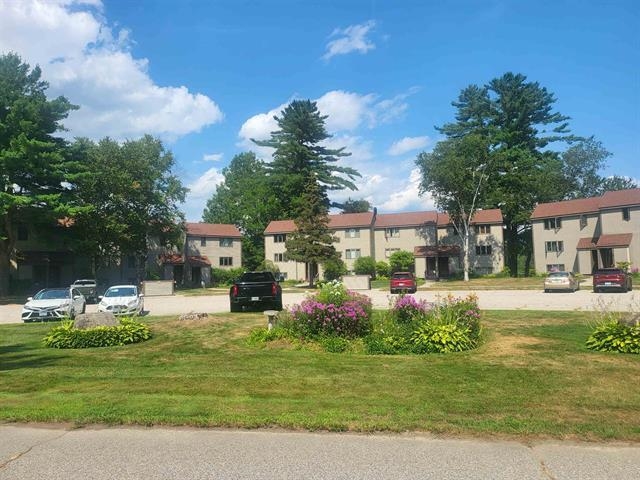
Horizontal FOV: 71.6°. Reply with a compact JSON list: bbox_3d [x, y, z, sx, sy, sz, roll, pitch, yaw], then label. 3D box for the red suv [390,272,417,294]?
[{"bbox_3d":[6.938,3.325,35.867,1.860,1.680,4.550,-2,-3,16],"label":"red suv"}]

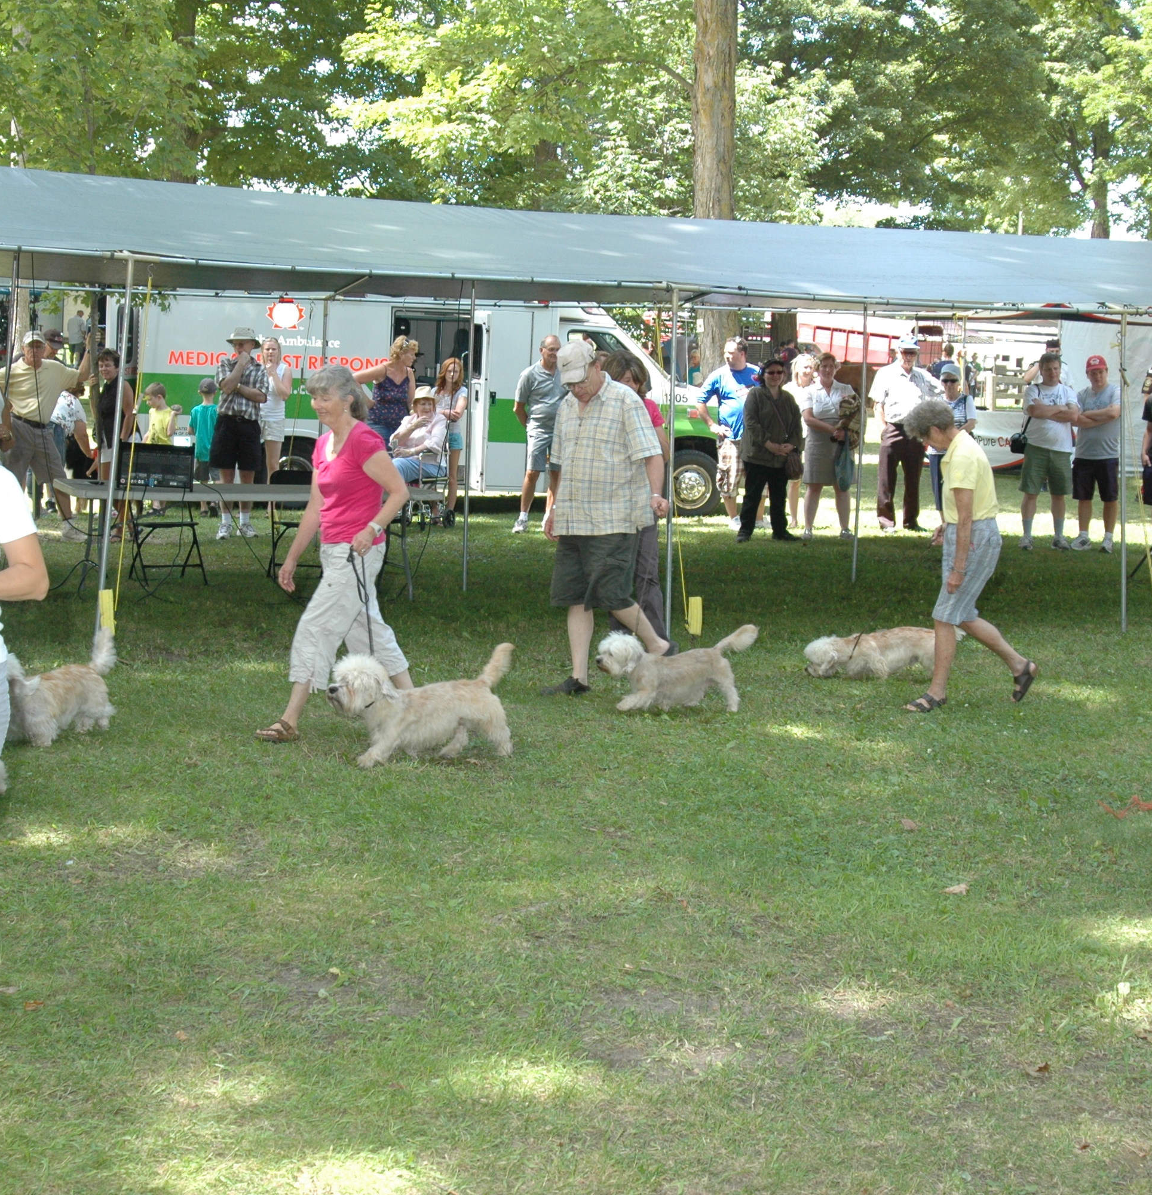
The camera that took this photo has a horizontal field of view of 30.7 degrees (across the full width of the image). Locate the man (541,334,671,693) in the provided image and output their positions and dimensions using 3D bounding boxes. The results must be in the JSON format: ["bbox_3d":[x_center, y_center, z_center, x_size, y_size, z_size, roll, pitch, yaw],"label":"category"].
[{"bbox_3d":[0.175,-0.423,10.546,0.620,1.700,0.800,6,8,30],"label":"man"}]

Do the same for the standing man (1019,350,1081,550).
[{"bbox_3d":[4.303,-1.341,18.947,0.550,1.750,0.400,3,7,13],"label":"standing man"}]

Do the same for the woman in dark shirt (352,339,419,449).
[{"bbox_3d":[-1.776,-1.582,19.601,0.600,1.710,0.420,-4,8,-35],"label":"woman in dark shirt"}]

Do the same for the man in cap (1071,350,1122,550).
[{"bbox_3d":[4.736,-1.329,18.997,0.480,1.750,0.380,4,7,19],"label":"man in cap"}]

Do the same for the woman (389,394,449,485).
[{"bbox_3d":[-1.421,-1.295,18.819,0.780,1.200,0.540,-5,9,-41],"label":"woman"}]

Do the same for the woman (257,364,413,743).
[{"bbox_3d":[-1.012,-0.220,9.153,0.780,1.580,0.520,-4,9,-39],"label":"woman"}]

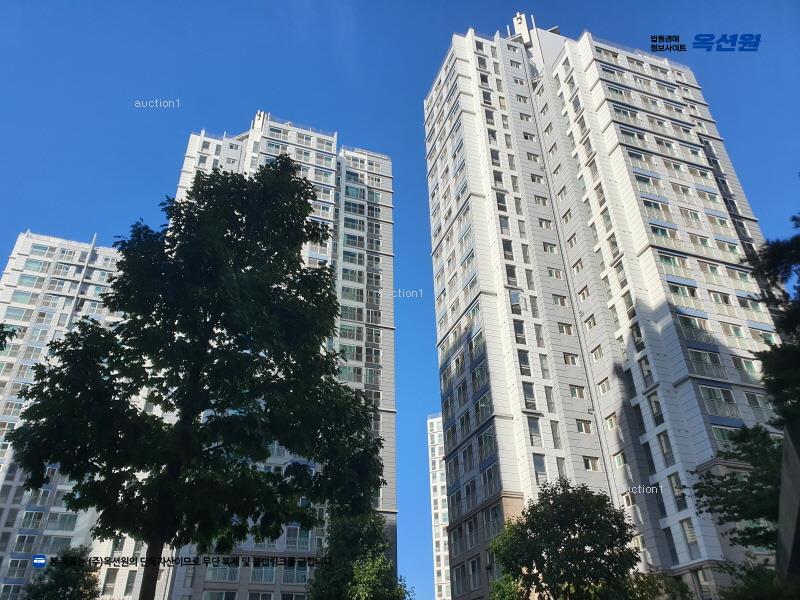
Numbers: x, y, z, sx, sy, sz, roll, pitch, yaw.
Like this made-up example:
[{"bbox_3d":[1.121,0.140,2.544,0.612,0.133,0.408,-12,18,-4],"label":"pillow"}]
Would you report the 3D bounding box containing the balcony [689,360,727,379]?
[{"bbox_3d":[21.590,4.840,41.957,2.850,1.030,0.350,10,-34,-16],"label":"balcony"}]

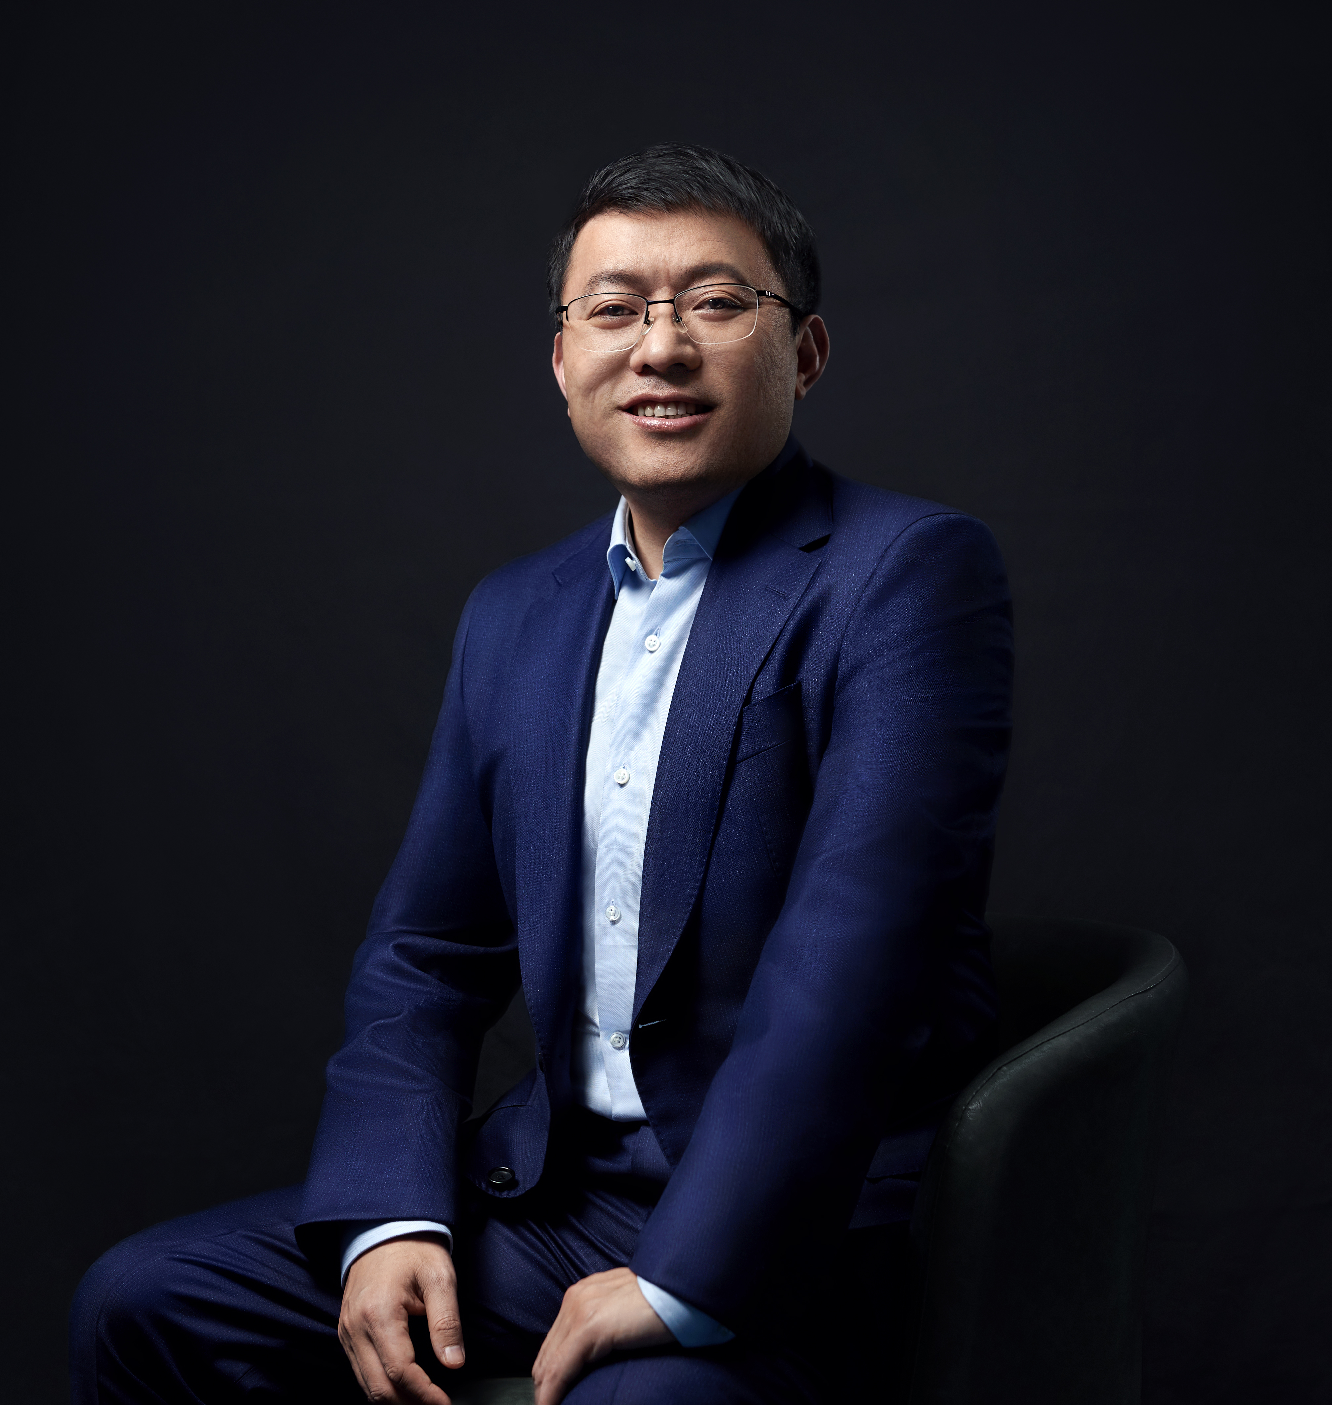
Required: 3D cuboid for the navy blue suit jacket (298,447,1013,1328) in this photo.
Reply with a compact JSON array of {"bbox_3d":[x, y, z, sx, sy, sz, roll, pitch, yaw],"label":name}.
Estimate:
[{"bbox_3d":[-0.005,0.115,1.880,0.530,0.610,0.450,1,2,37],"label":"navy blue suit jacket"}]

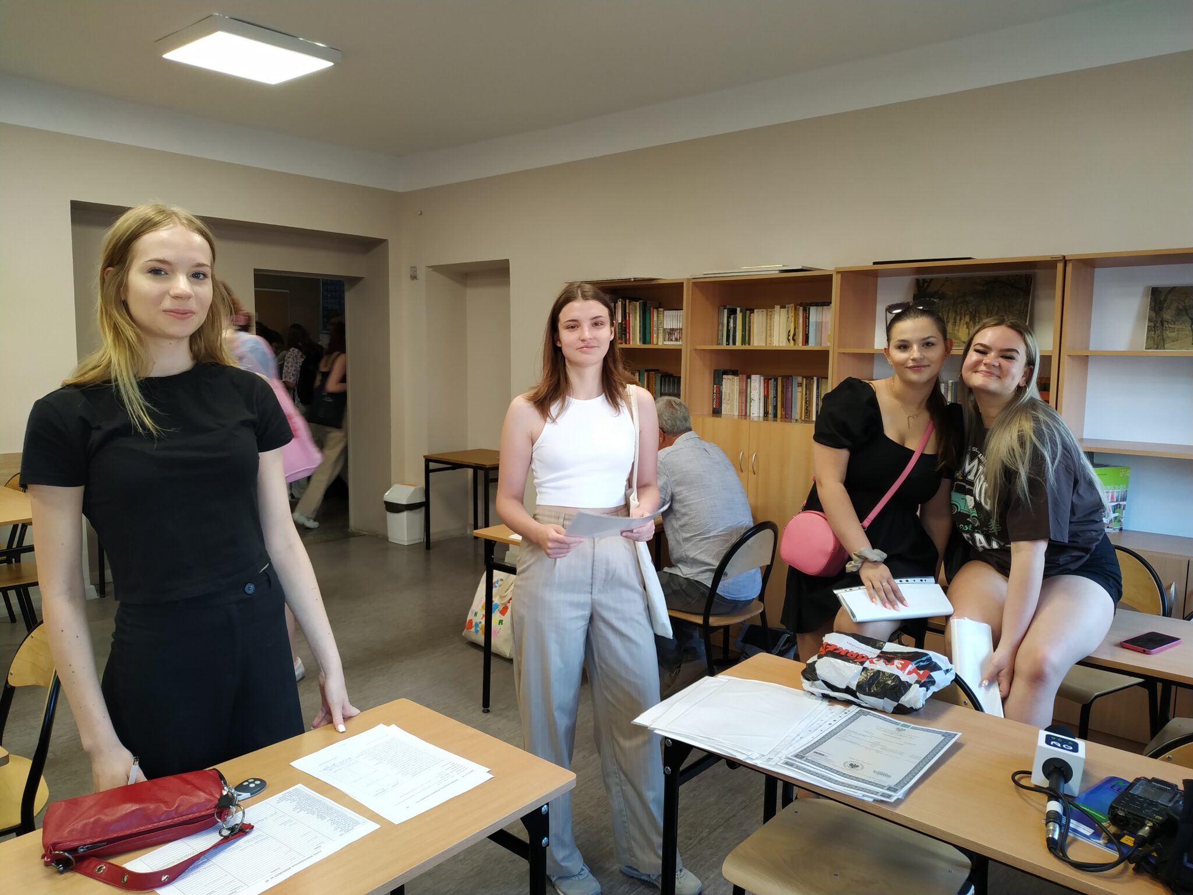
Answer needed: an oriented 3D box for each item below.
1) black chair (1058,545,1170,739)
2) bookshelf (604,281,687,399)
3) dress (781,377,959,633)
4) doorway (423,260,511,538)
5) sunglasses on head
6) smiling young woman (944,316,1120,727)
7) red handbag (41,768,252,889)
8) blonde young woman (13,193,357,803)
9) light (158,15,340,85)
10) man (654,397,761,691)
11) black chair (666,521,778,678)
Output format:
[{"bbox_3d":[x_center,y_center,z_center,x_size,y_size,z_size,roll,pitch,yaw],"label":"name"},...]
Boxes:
[{"bbox_3d":[1.627,0.776,2.862,0.510,0.840,0.420,-4,8,-36],"label":"black chair"},{"bbox_3d":[0.275,0.028,4.803,0.840,1.900,0.380,6,8,42],"label":"bookshelf"},{"bbox_3d":[0.803,0.157,2.420,0.480,0.720,0.390,3,7,20],"label":"dress"},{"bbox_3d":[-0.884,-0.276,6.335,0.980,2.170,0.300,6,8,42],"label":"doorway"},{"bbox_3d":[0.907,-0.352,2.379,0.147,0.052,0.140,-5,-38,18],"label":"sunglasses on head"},{"bbox_3d":[1.171,0.384,2.279,0.480,1.420,0.580,6,8,42],"label":"smiling young woman"},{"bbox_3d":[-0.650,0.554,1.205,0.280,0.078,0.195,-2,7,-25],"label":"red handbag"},{"bbox_3d":[-0.769,0.423,1.592,0.530,1.740,0.320,-3,7,-30],"label":"blonde young woman"},{"bbox_3d":[-1.695,-1.912,4.030,0.605,0.068,0.600,6,9,43],"label":"light"},{"bbox_3d":[0.309,0.441,3.714,0.520,1.290,0.780,-5,9,-44],"label":"man"},{"bbox_3d":[0.487,0.714,3.560,0.460,0.790,0.410,6,8,44],"label":"black chair"}]

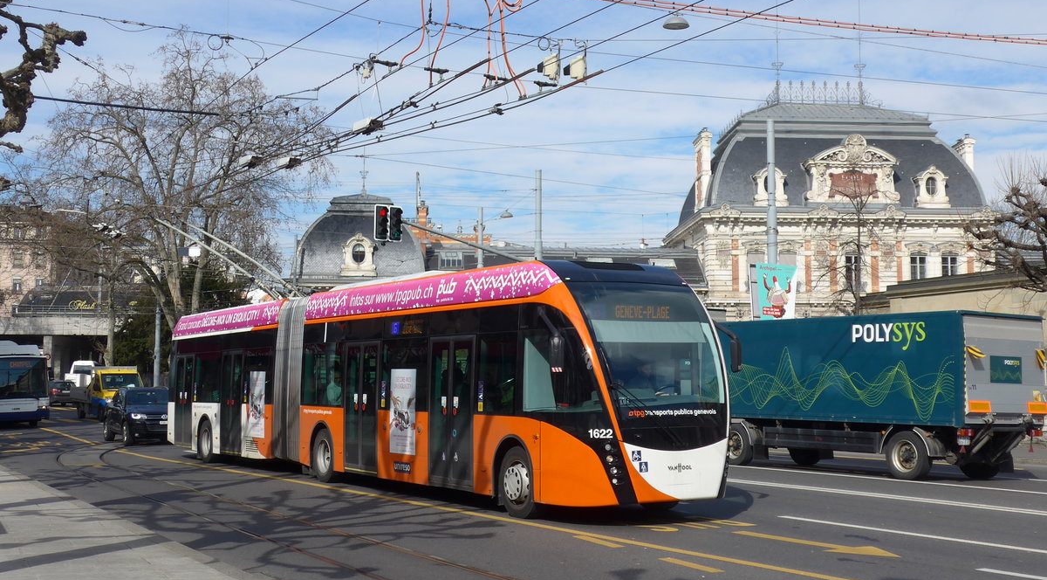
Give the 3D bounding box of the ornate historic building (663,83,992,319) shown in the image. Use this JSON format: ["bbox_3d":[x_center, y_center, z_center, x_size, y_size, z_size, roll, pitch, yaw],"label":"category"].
[{"bbox_3d":[19.631,-2.938,88.641,18.300,21.400,16.500,0,-4,-3],"label":"ornate historic building"}]

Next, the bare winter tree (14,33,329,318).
[{"bbox_3d":[-17.025,-3.182,64.363,15.200,18.600,14.500,0,-4,0],"label":"bare winter tree"}]

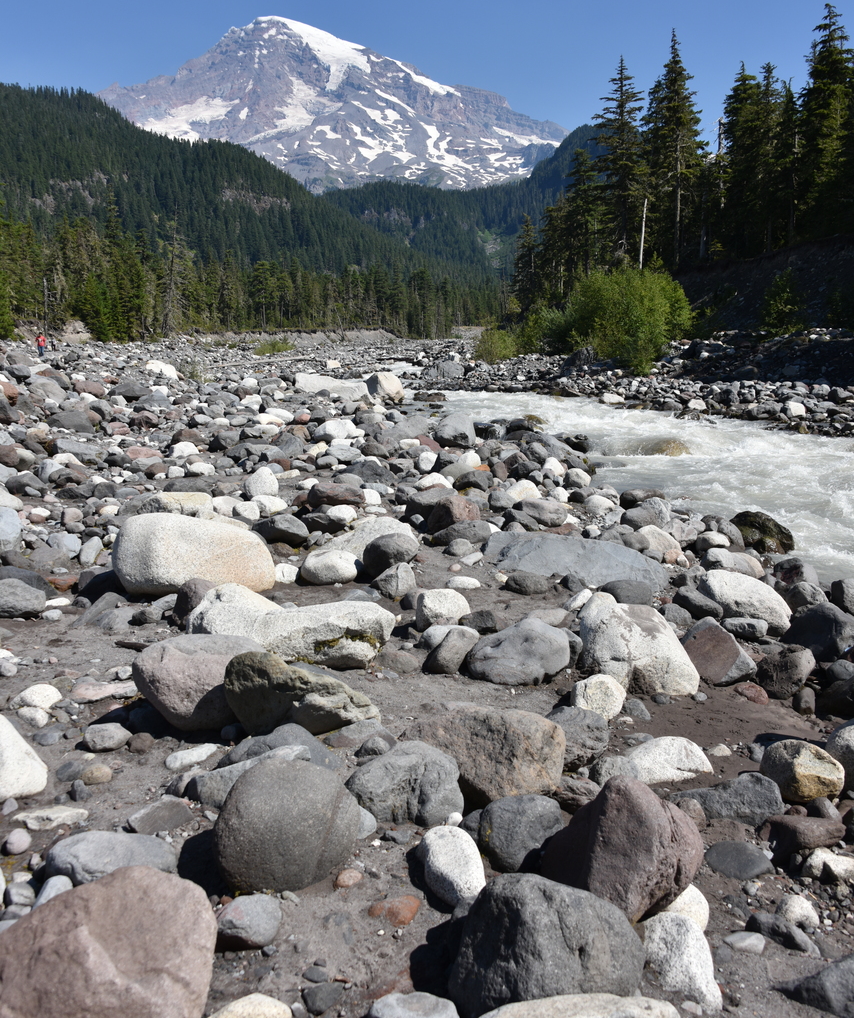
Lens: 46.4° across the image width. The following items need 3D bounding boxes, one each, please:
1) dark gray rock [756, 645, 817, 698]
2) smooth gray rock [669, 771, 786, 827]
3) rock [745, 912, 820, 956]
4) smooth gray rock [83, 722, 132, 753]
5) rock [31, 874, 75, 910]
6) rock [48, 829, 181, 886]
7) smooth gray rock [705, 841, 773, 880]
[{"bbox_3d":[1.440,0.653,3.992,0.230,0.211,0.195,0,9,0],"label":"dark gray rock"},{"bbox_3d":[1.004,0.981,3.370,0.382,0.132,0.248,0,9,0],"label":"smooth gray rock"},{"bbox_3d":[0.835,0.998,2.343,0.176,0.081,0.079,7,11,37],"label":"rock"},{"bbox_3d":[-1.241,0.887,3.869,0.177,0.102,0.142,0,9,0],"label":"smooth gray rock"},{"bbox_3d":[-0.927,0.967,2.472,0.111,0.114,0.122,-5,10,-30],"label":"rock"},{"bbox_3d":[-0.865,0.977,2.743,0.356,0.148,0.231,0,9,0],"label":"rock"},{"bbox_3d":[0.837,0.944,2.676,0.175,0.082,0.131,2,9,15],"label":"smooth gray rock"}]

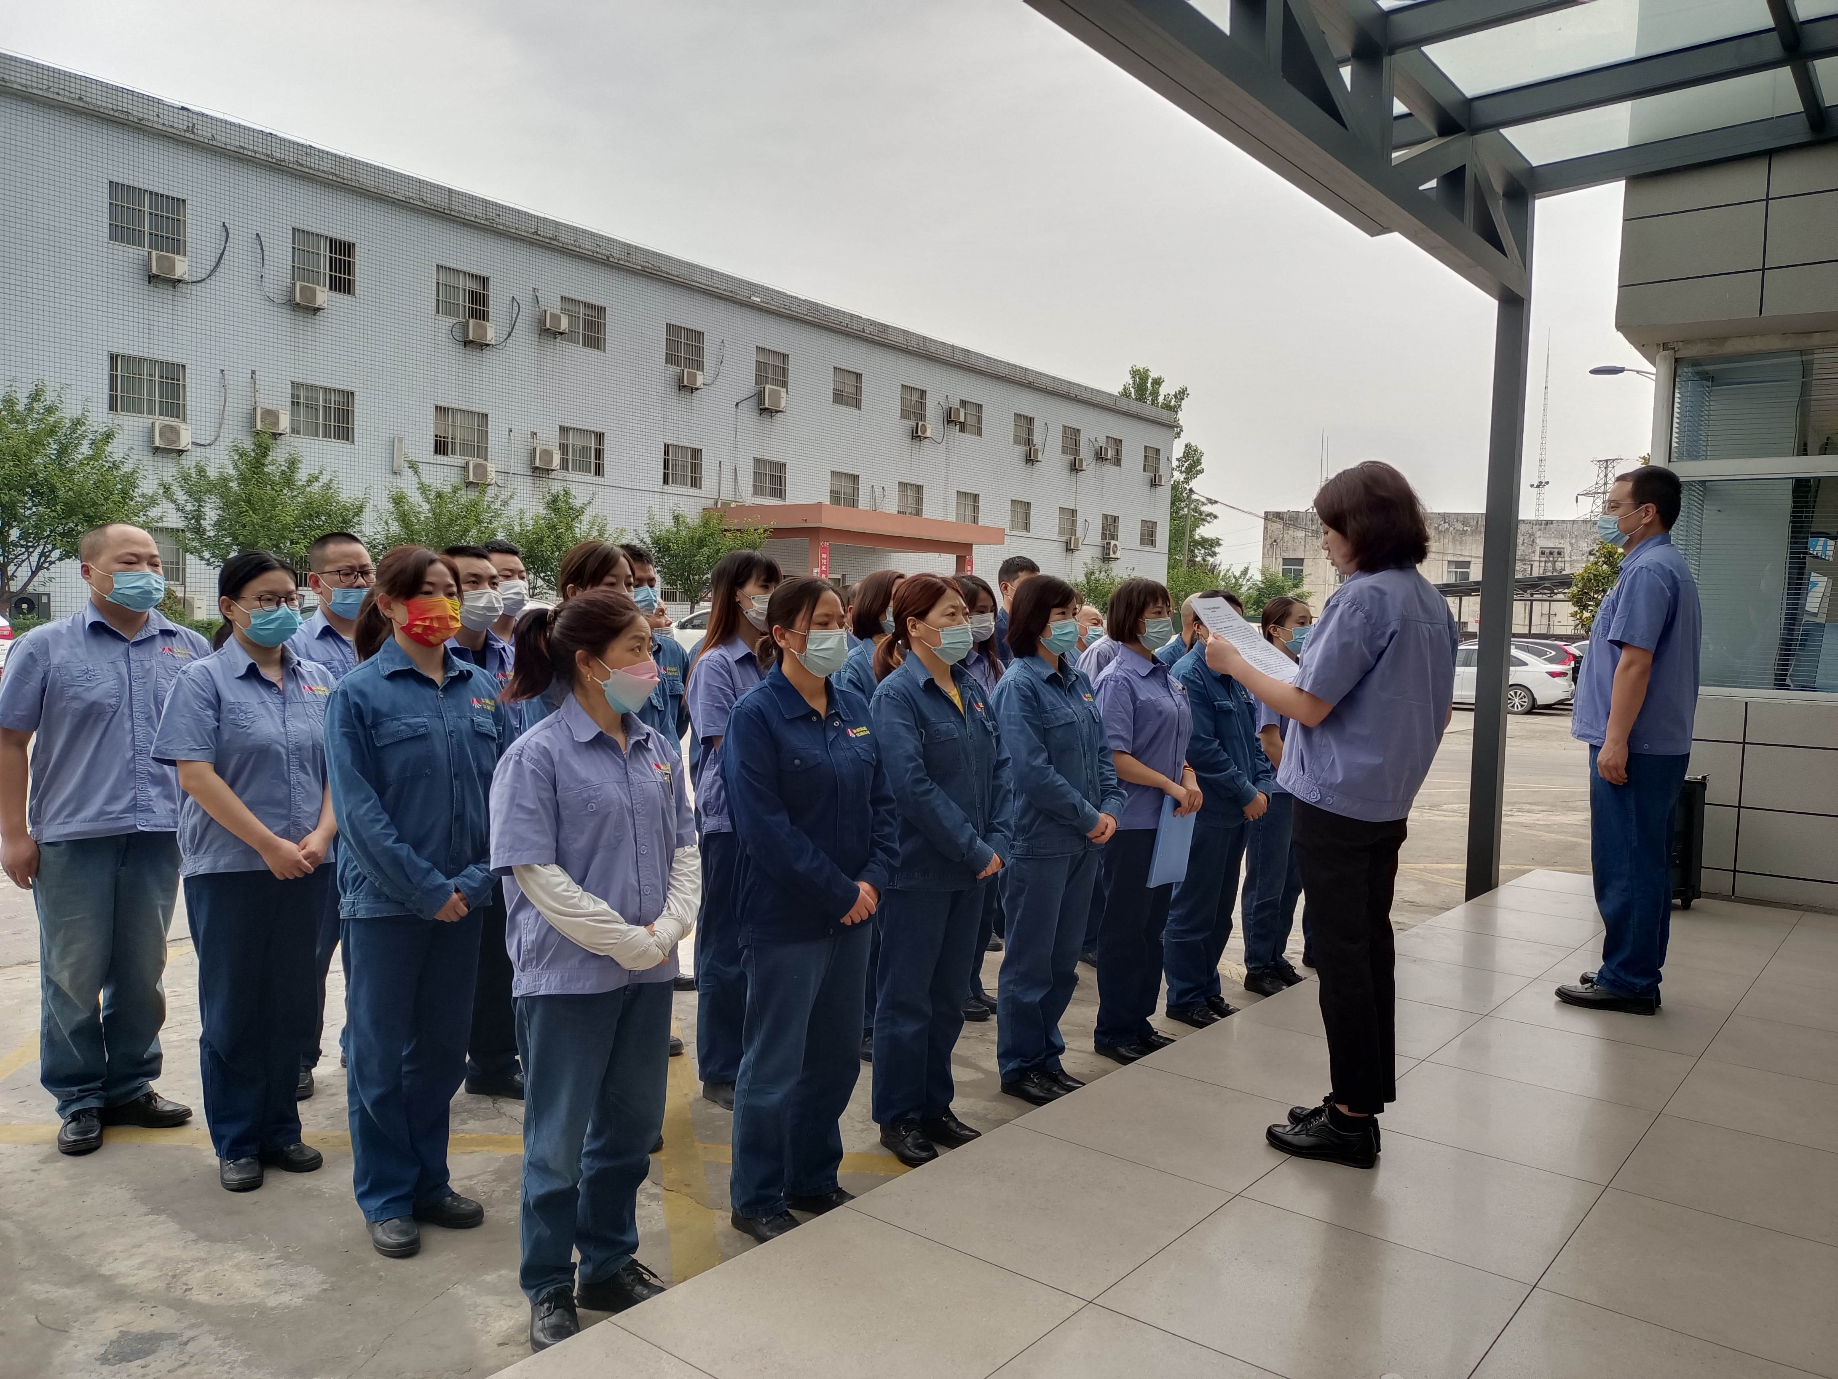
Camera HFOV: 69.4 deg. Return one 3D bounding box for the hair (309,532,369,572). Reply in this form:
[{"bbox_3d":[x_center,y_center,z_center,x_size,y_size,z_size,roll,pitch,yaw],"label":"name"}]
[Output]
[{"bbox_3d":[-1.759,-0.415,4.020,0.180,0.130,0.158,4,4,39],"label":"hair"}]

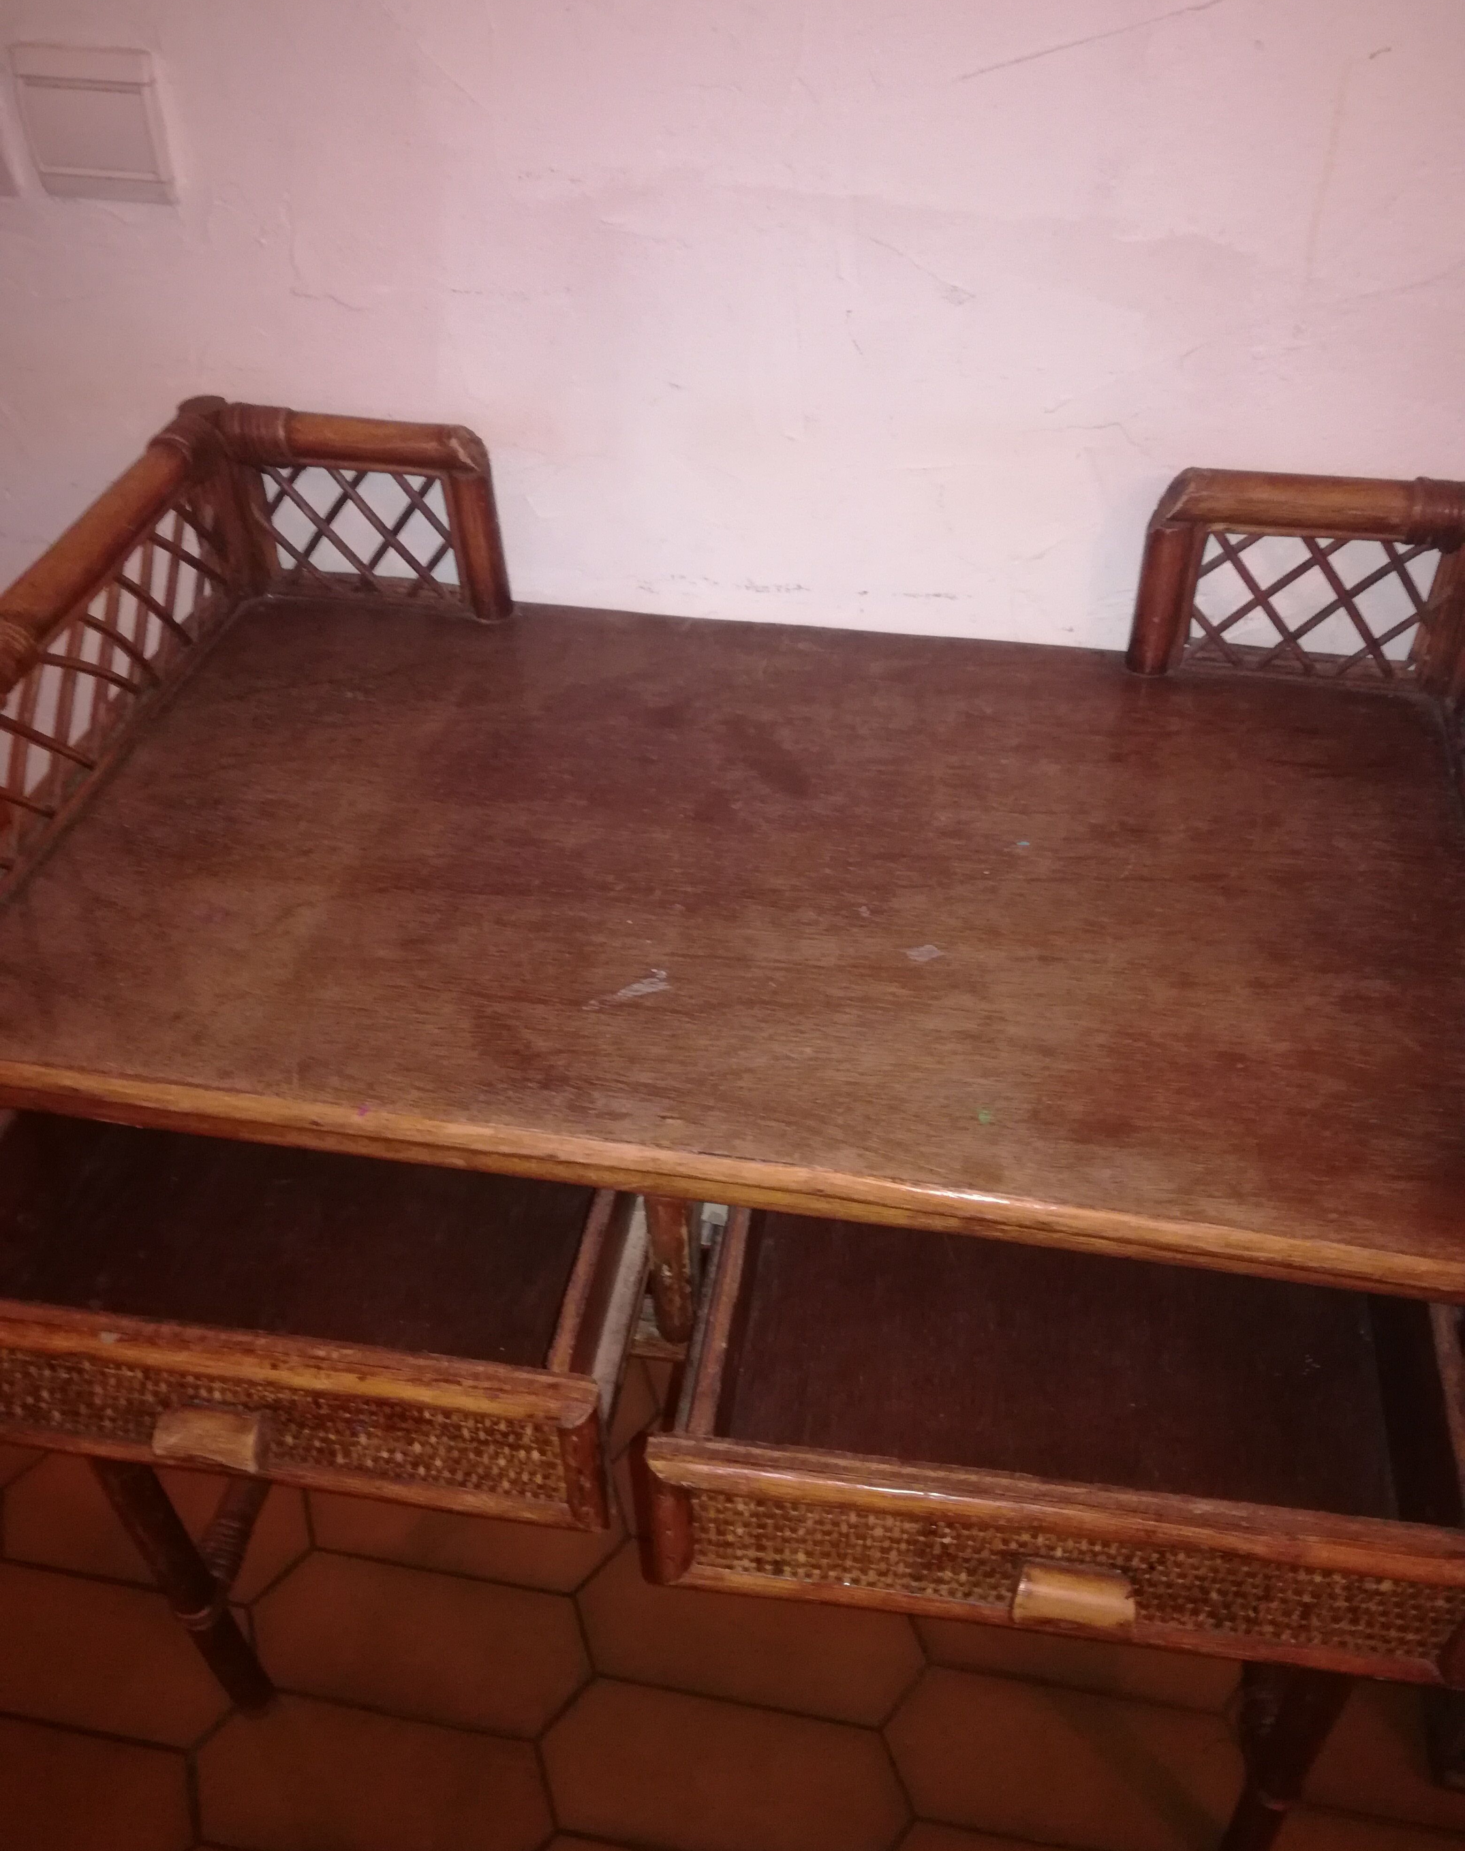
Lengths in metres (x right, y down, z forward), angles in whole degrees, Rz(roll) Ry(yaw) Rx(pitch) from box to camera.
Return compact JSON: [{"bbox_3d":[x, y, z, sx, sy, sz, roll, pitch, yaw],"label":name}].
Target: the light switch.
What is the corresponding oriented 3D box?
[{"bbox_3d":[-0.351,-0.444,0.845,0.081,0.080,0.012,6,43,8],"label":"light switch"}]

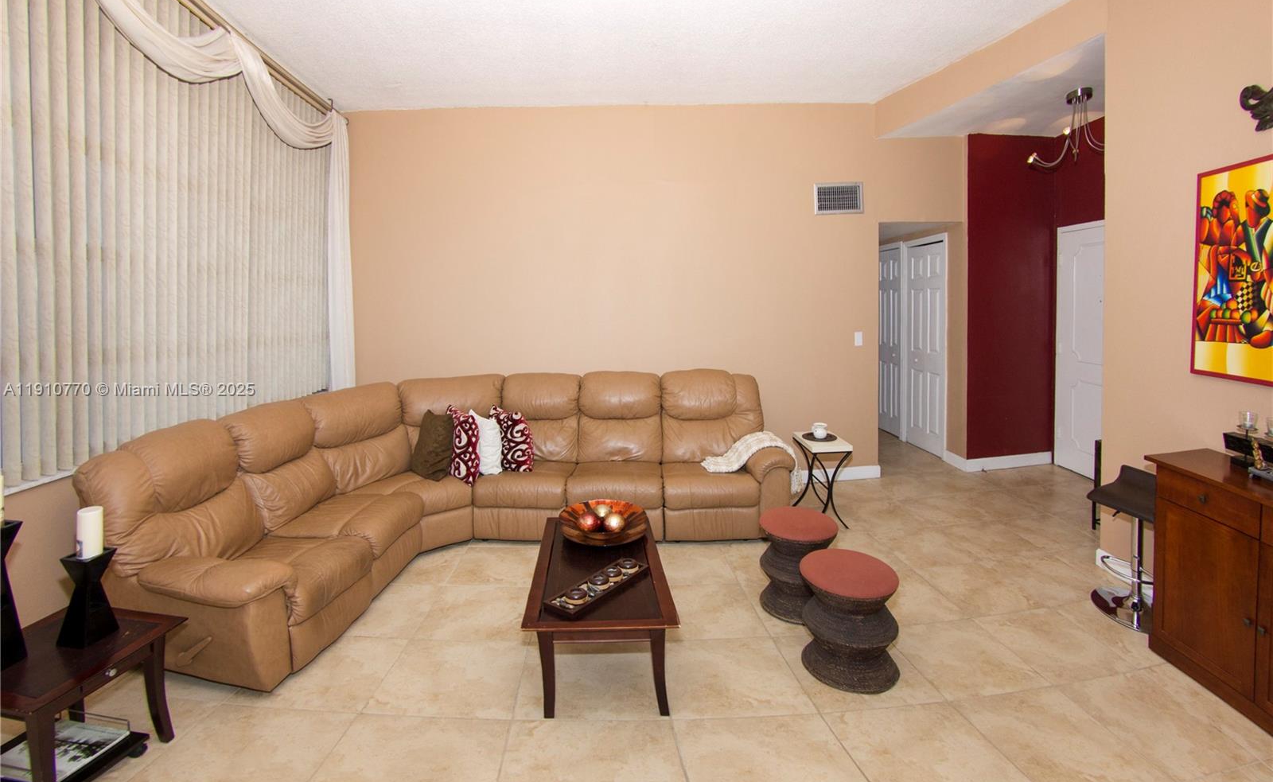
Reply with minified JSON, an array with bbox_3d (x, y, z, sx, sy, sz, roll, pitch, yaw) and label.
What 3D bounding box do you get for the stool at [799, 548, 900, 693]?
[{"bbox_3d":[0.884,0.943,2.220,0.375,0.430,0.375,0,7,-4],"label":"stool"}]

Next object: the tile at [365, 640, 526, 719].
[{"bbox_3d":[-0.730,1.146,2.140,0.545,0.012,0.480,0,7,-4],"label":"tile"}]

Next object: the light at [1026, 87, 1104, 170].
[{"bbox_3d":[2.900,-1.770,3.460,0.600,0.430,0.600,0,7,-4],"label":"light"}]

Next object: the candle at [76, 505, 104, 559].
[{"bbox_3d":[-1.735,0.449,1.680,0.062,0.150,0.062,0,7,-4],"label":"candle"}]

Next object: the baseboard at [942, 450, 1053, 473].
[{"bbox_3d":[3.130,0.600,4.660,0.860,0.105,0.360,0,7,-4],"label":"baseboard"}]

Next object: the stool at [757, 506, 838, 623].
[{"bbox_3d":[0.810,0.862,2.680,0.375,0.435,0.375,0,7,-4],"label":"stool"}]

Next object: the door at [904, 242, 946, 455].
[{"bbox_3d":[2.825,-0.430,5.200,0.050,2.030,0.650,0,3,-4],"label":"door"}]

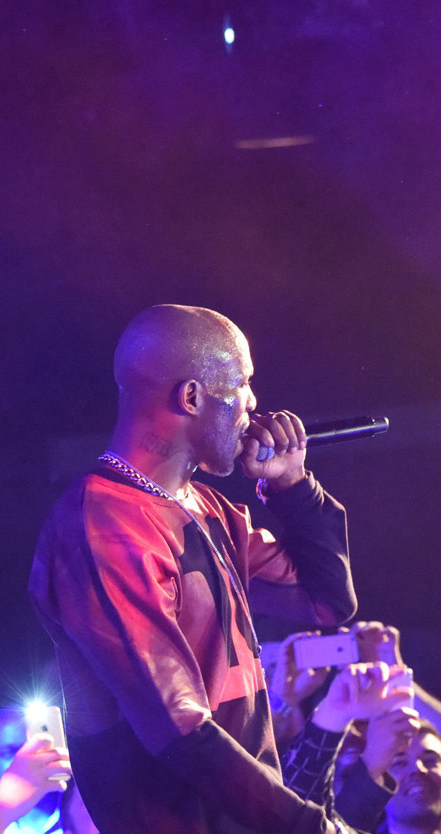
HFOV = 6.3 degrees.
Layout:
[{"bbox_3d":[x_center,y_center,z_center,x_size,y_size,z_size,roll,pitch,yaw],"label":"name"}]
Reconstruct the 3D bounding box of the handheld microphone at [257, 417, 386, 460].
[{"bbox_3d":[0.139,0.027,5.850,0.250,0.050,0.050,-8,4,-31],"label":"handheld microphone"}]

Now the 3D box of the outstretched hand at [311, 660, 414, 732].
[{"bbox_3d":[0.257,0.512,7.450,0.195,0.112,0.090,-37,0,0],"label":"outstretched hand"}]

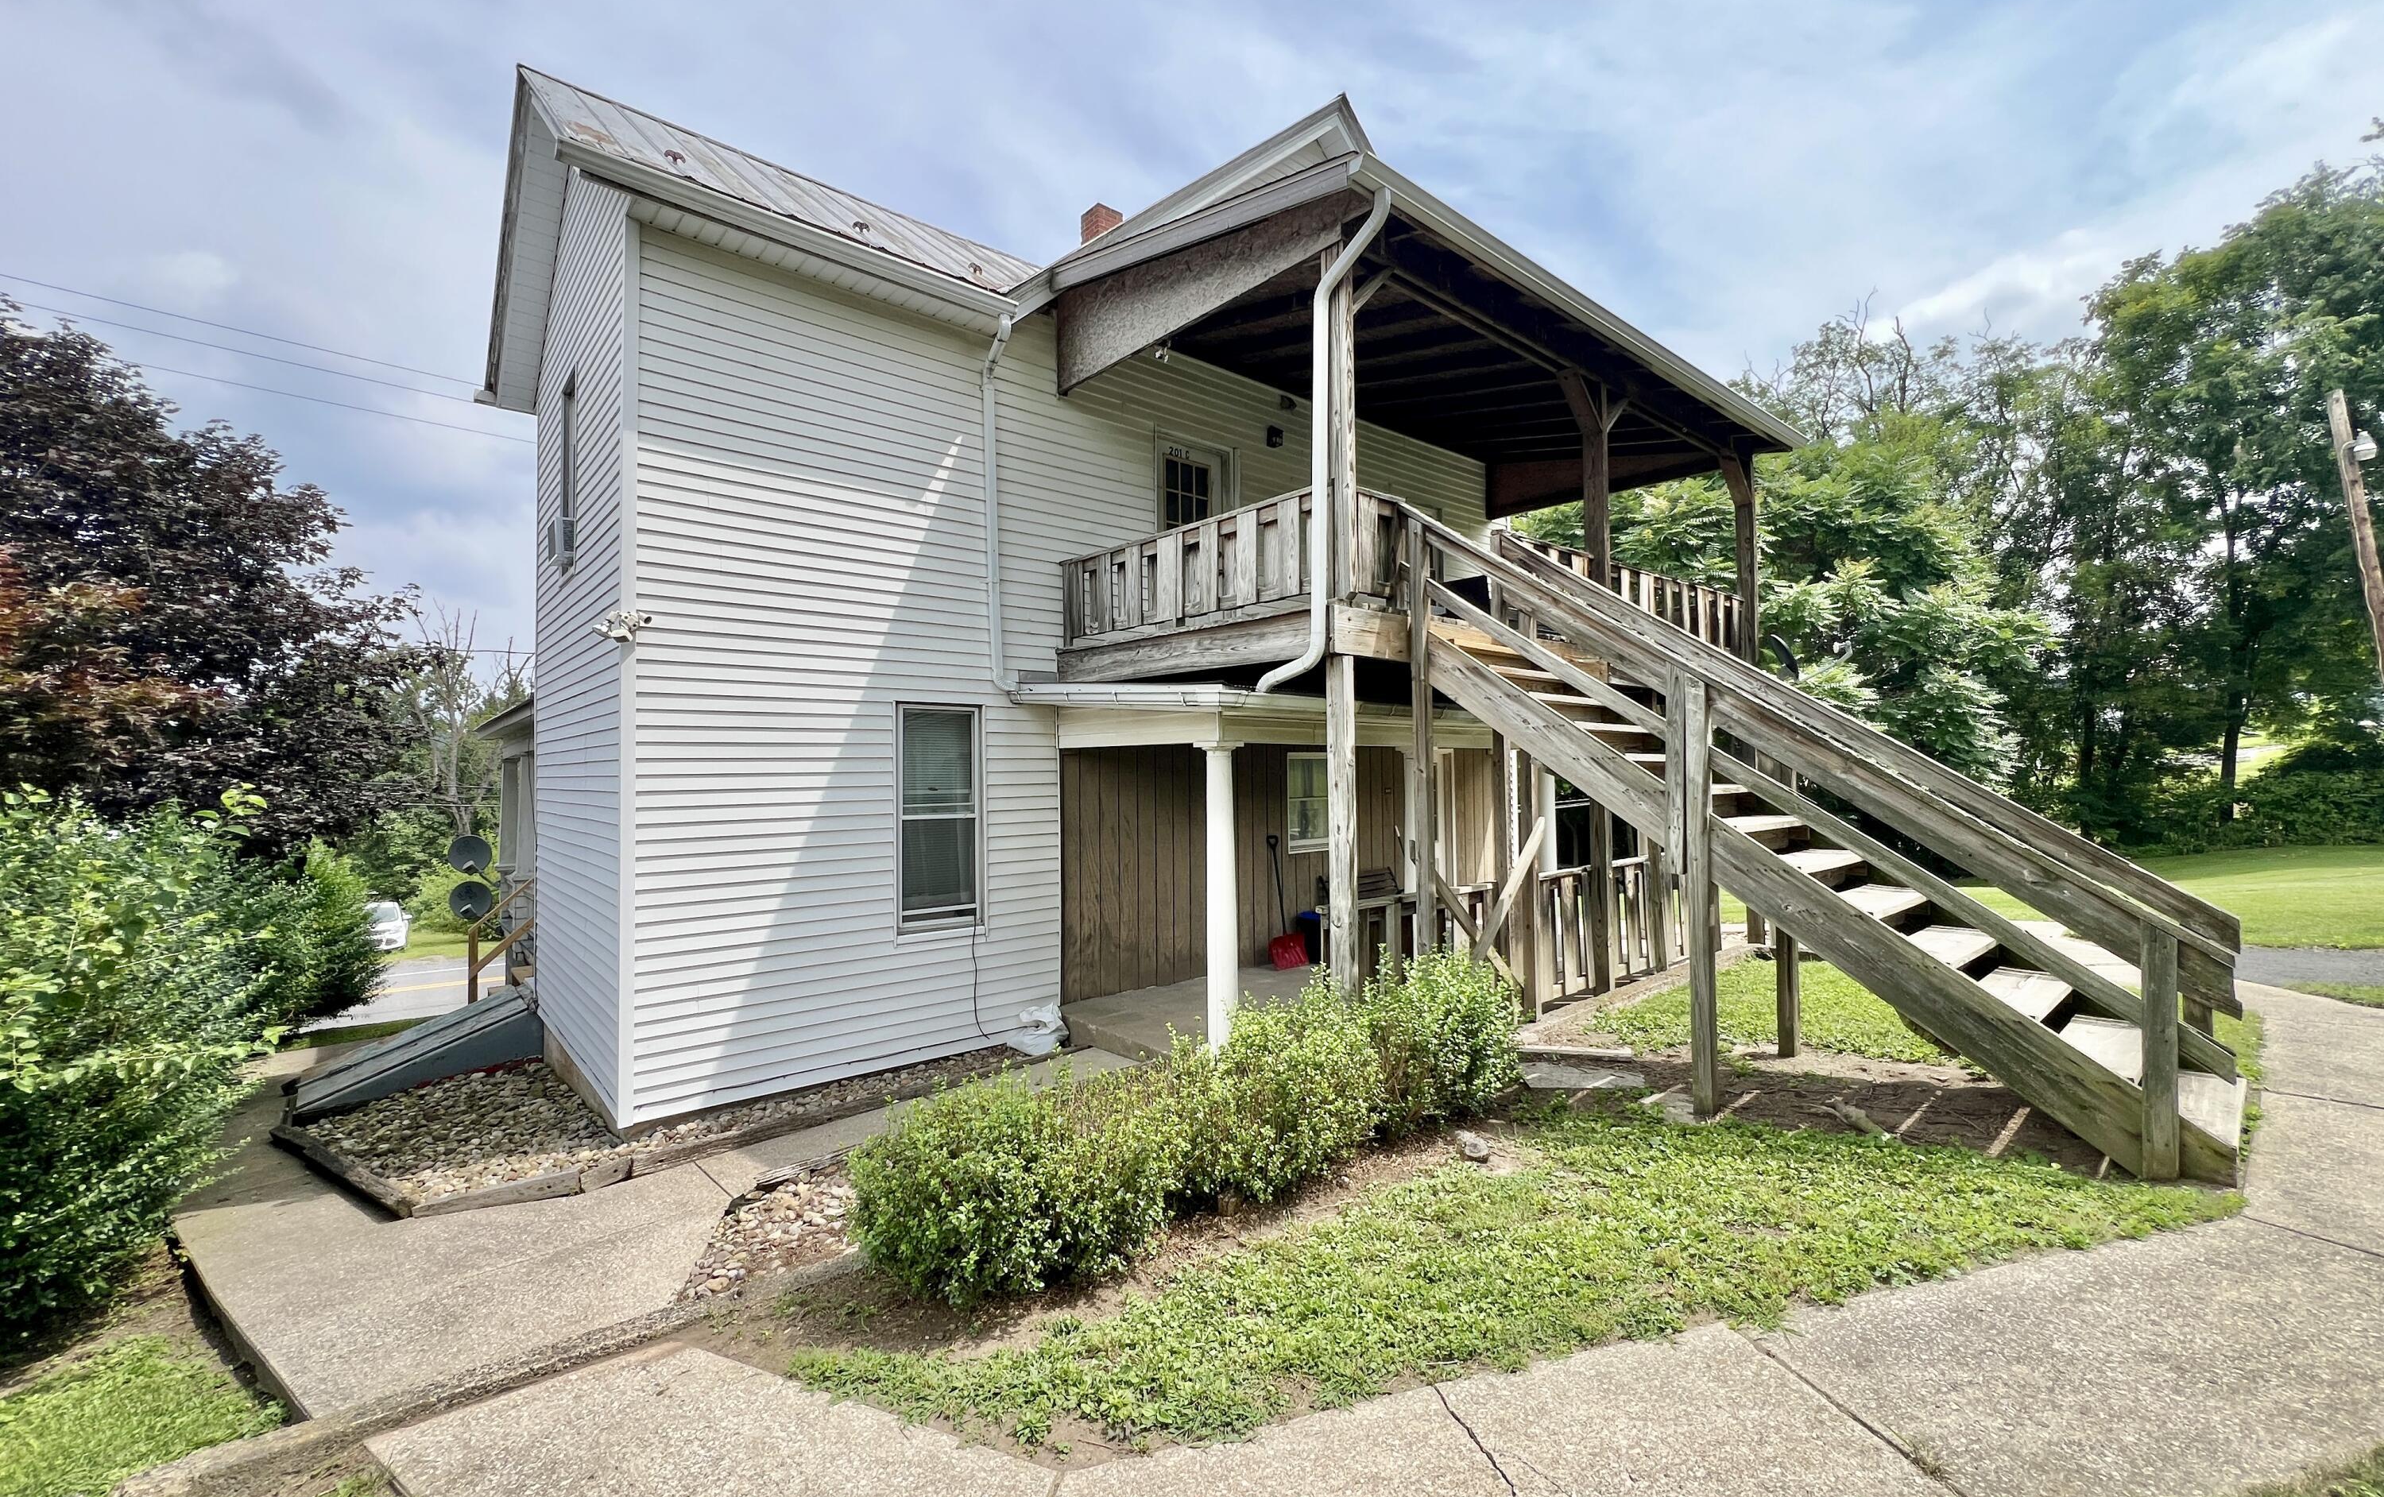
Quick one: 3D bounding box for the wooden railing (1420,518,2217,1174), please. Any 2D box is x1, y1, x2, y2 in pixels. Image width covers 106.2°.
[{"bbox_3d":[2.880,0.067,4.699,1.214,3.238,3.441,1,-1,-39],"label":"wooden railing"}]

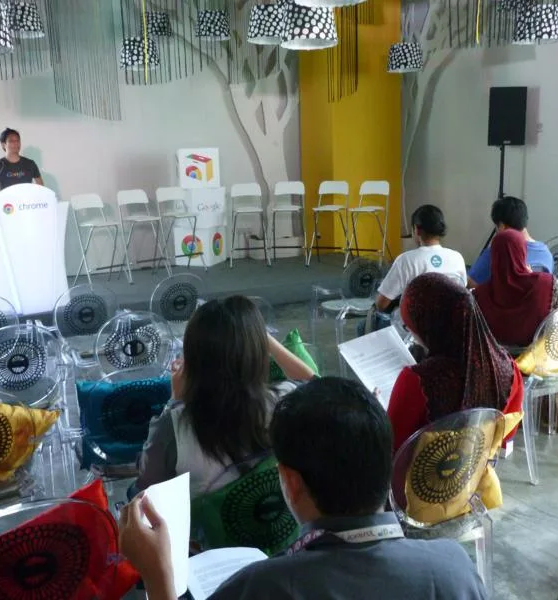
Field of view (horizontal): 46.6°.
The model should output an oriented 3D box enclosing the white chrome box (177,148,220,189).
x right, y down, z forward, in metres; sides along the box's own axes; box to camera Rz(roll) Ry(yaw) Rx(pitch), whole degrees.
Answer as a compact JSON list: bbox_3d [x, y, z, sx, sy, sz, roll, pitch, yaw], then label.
[{"bbox_3d":[-1.006,-1.638,8.087,0.470,0.470,0.470,-5,13,-12],"label":"white chrome box"}]

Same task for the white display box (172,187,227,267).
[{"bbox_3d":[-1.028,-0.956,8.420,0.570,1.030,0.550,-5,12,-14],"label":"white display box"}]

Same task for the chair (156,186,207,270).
[{"bbox_3d":[-1.201,-0.830,7.840,0.480,1.030,0.450,-10,15,-35],"label":"chair"}]

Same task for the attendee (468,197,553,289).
[{"bbox_3d":[1.369,-0.046,4.301,0.540,1.320,0.750,-5,15,-15],"label":"attendee"}]

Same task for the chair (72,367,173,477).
[{"bbox_3d":[-0.593,0.646,2.647,0.540,0.940,0.550,-6,13,-21],"label":"chair"}]

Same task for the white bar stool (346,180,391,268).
[{"bbox_3d":[1.104,-0.912,7.927,0.480,1.030,0.450,7,15,34],"label":"white bar stool"}]

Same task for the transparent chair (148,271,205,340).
[{"bbox_3d":[-0.774,0.219,4.824,0.540,0.940,0.550,-6,13,-21],"label":"transparent chair"}]

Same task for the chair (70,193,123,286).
[{"bbox_3d":[-1.918,-0.621,6.794,0.480,0.950,0.450,12,20,42],"label":"chair"}]

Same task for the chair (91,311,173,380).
[{"bbox_3d":[-0.811,0.470,3.504,0.540,0.940,0.550,-7,13,-22],"label":"chair"}]

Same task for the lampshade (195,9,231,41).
[{"bbox_3d":[-0.658,-2.767,6.500,0.350,0.265,0.350,-2,12,0],"label":"lampshade"}]

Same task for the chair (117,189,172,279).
[{"bbox_3d":[-1.510,-0.694,7.036,0.450,0.950,0.480,-13,18,-38],"label":"chair"}]

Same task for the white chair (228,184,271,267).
[{"bbox_3d":[-0.383,-0.955,8.304,0.480,1.030,0.450,-3,12,-8],"label":"white chair"}]

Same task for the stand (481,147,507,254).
[{"bbox_3d":[2.342,-0.828,7.001,0.900,1.680,0.850,2,12,15],"label":"stand"}]

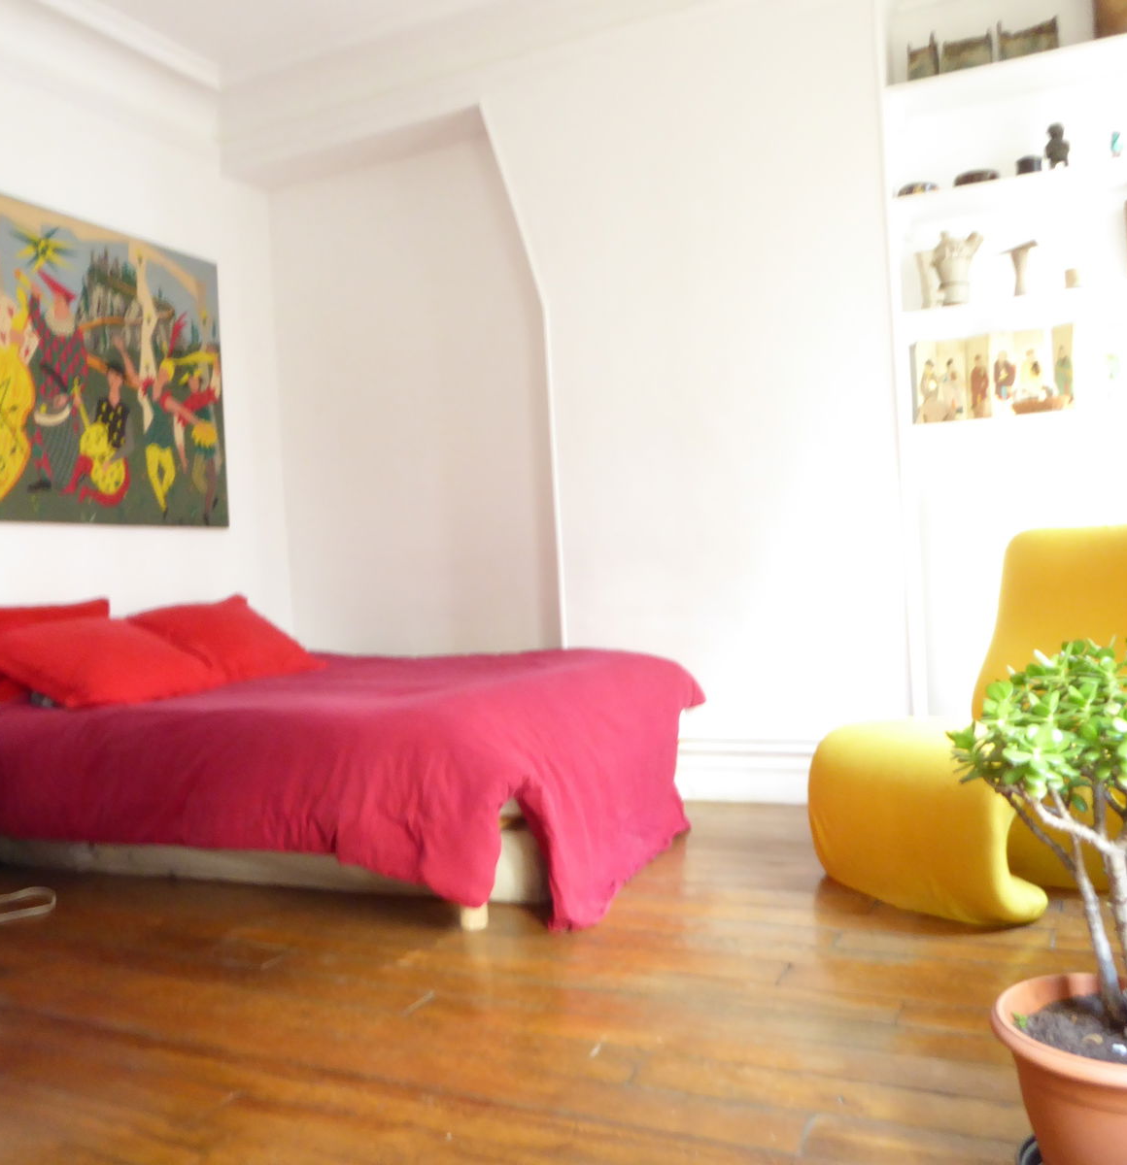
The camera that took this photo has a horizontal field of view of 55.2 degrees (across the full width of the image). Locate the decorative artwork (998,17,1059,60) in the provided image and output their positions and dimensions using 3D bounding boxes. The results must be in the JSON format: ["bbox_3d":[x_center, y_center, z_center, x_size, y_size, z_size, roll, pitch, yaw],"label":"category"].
[{"bbox_3d":[1.470,-1.710,3.404,0.176,0.119,0.043,-2,1,25],"label":"decorative artwork"}]

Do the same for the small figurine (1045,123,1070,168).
[{"bbox_3d":[1.547,-1.355,3.377,0.069,0.143,0.070,-2,1,25],"label":"small figurine"}]

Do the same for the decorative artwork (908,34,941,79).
[{"bbox_3d":[1.185,-1.710,3.540,0.102,0.145,0.043,-2,1,25],"label":"decorative artwork"}]

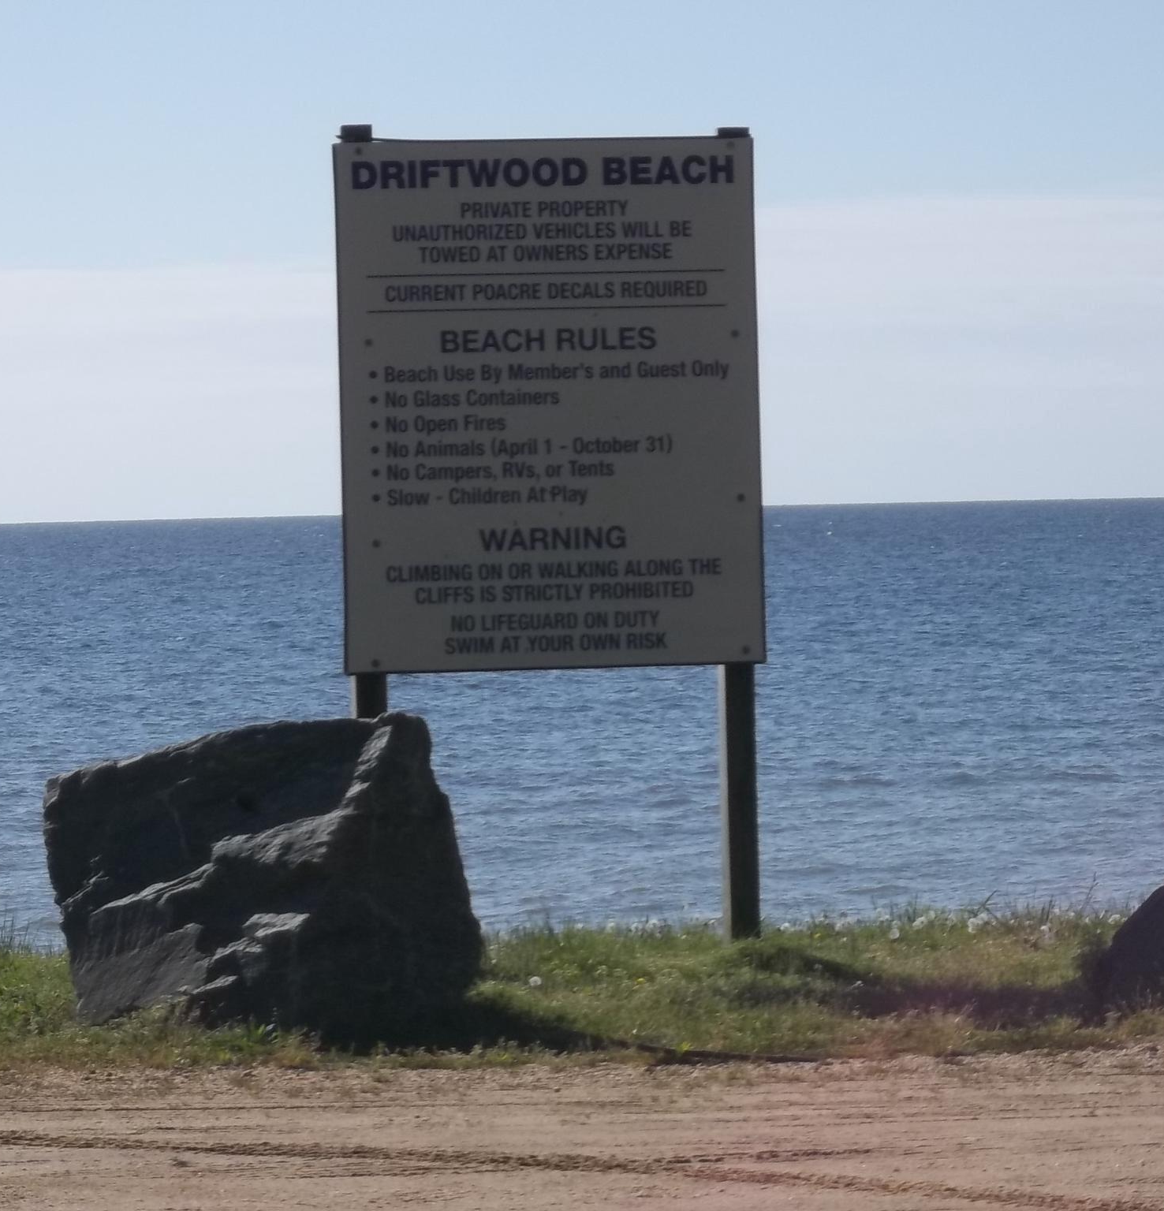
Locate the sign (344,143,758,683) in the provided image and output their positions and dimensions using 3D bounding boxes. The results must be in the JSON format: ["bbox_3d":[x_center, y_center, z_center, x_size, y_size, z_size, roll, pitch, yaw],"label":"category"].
[{"bbox_3d":[-0.092,-0.580,18.200,1.225,1.524,0.030,-1,1,-11],"label":"sign"}]

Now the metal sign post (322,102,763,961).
[{"bbox_3d":[-0.084,-0.200,18.250,1.225,2.376,0.110,-1,1,-11],"label":"metal sign post"}]

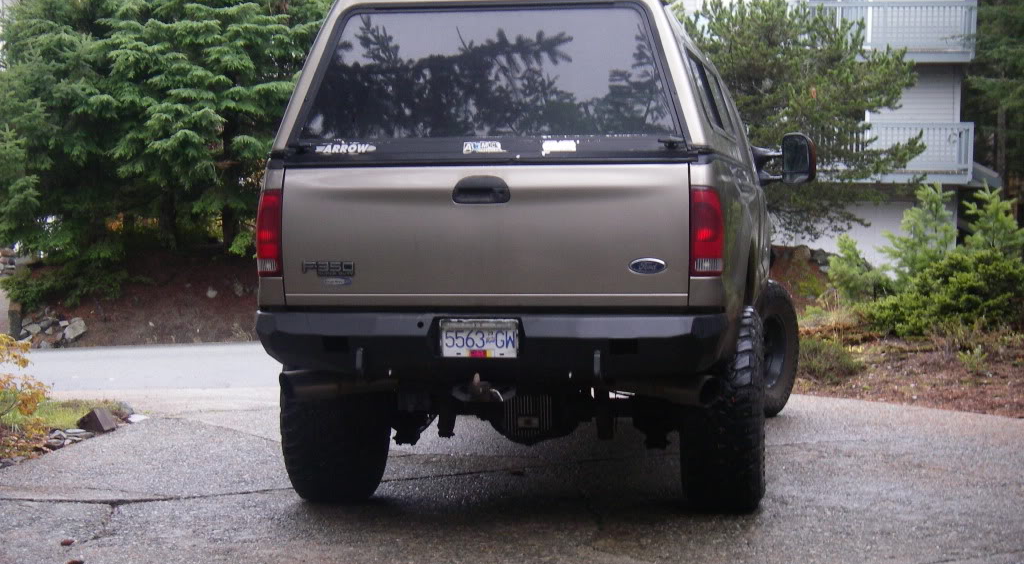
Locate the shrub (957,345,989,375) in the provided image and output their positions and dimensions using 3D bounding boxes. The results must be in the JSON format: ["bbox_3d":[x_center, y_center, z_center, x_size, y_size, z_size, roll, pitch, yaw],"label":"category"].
[{"bbox_3d":[3.632,0.611,14.700,0.250,0.240,0.240,0,4,0],"label":"shrub"}]

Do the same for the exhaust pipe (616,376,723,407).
[{"bbox_3d":[0.657,0.459,7.720,0.130,0.130,0.520,-2,2,-44],"label":"exhaust pipe"}]

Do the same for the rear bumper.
[{"bbox_3d":[-0.097,0.272,7.535,1.940,0.280,0.290,0,2,9],"label":"rear bumper"}]

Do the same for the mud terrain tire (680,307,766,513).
[{"bbox_3d":[0.973,0.576,8.514,0.335,0.935,0.935,0,2,9],"label":"mud terrain tire"}]

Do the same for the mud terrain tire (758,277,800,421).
[{"bbox_3d":[1.626,0.449,12.655,0.335,0.935,0.935,1,2,31],"label":"mud terrain tire"}]

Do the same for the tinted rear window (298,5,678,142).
[{"bbox_3d":[-0.104,-0.843,7.576,1.560,0.550,0.060,0,-11,9],"label":"tinted rear window"}]

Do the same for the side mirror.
[{"bbox_3d":[1.805,-0.775,11.700,0.210,0.330,0.140,0,2,9],"label":"side mirror"}]

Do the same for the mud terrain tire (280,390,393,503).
[{"bbox_3d":[-0.818,0.573,8.808,0.335,0.935,0.935,0,2,9],"label":"mud terrain tire"}]

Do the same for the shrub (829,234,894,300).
[{"bbox_3d":[3.422,-0.123,18.300,0.620,0.700,0.580,0,4,0],"label":"shrub"}]

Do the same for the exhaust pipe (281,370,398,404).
[{"bbox_3d":[-0.749,0.442,7.951,0.520,0.130,0.130,-1,2,-28],"label":"exhaust pipe"}]

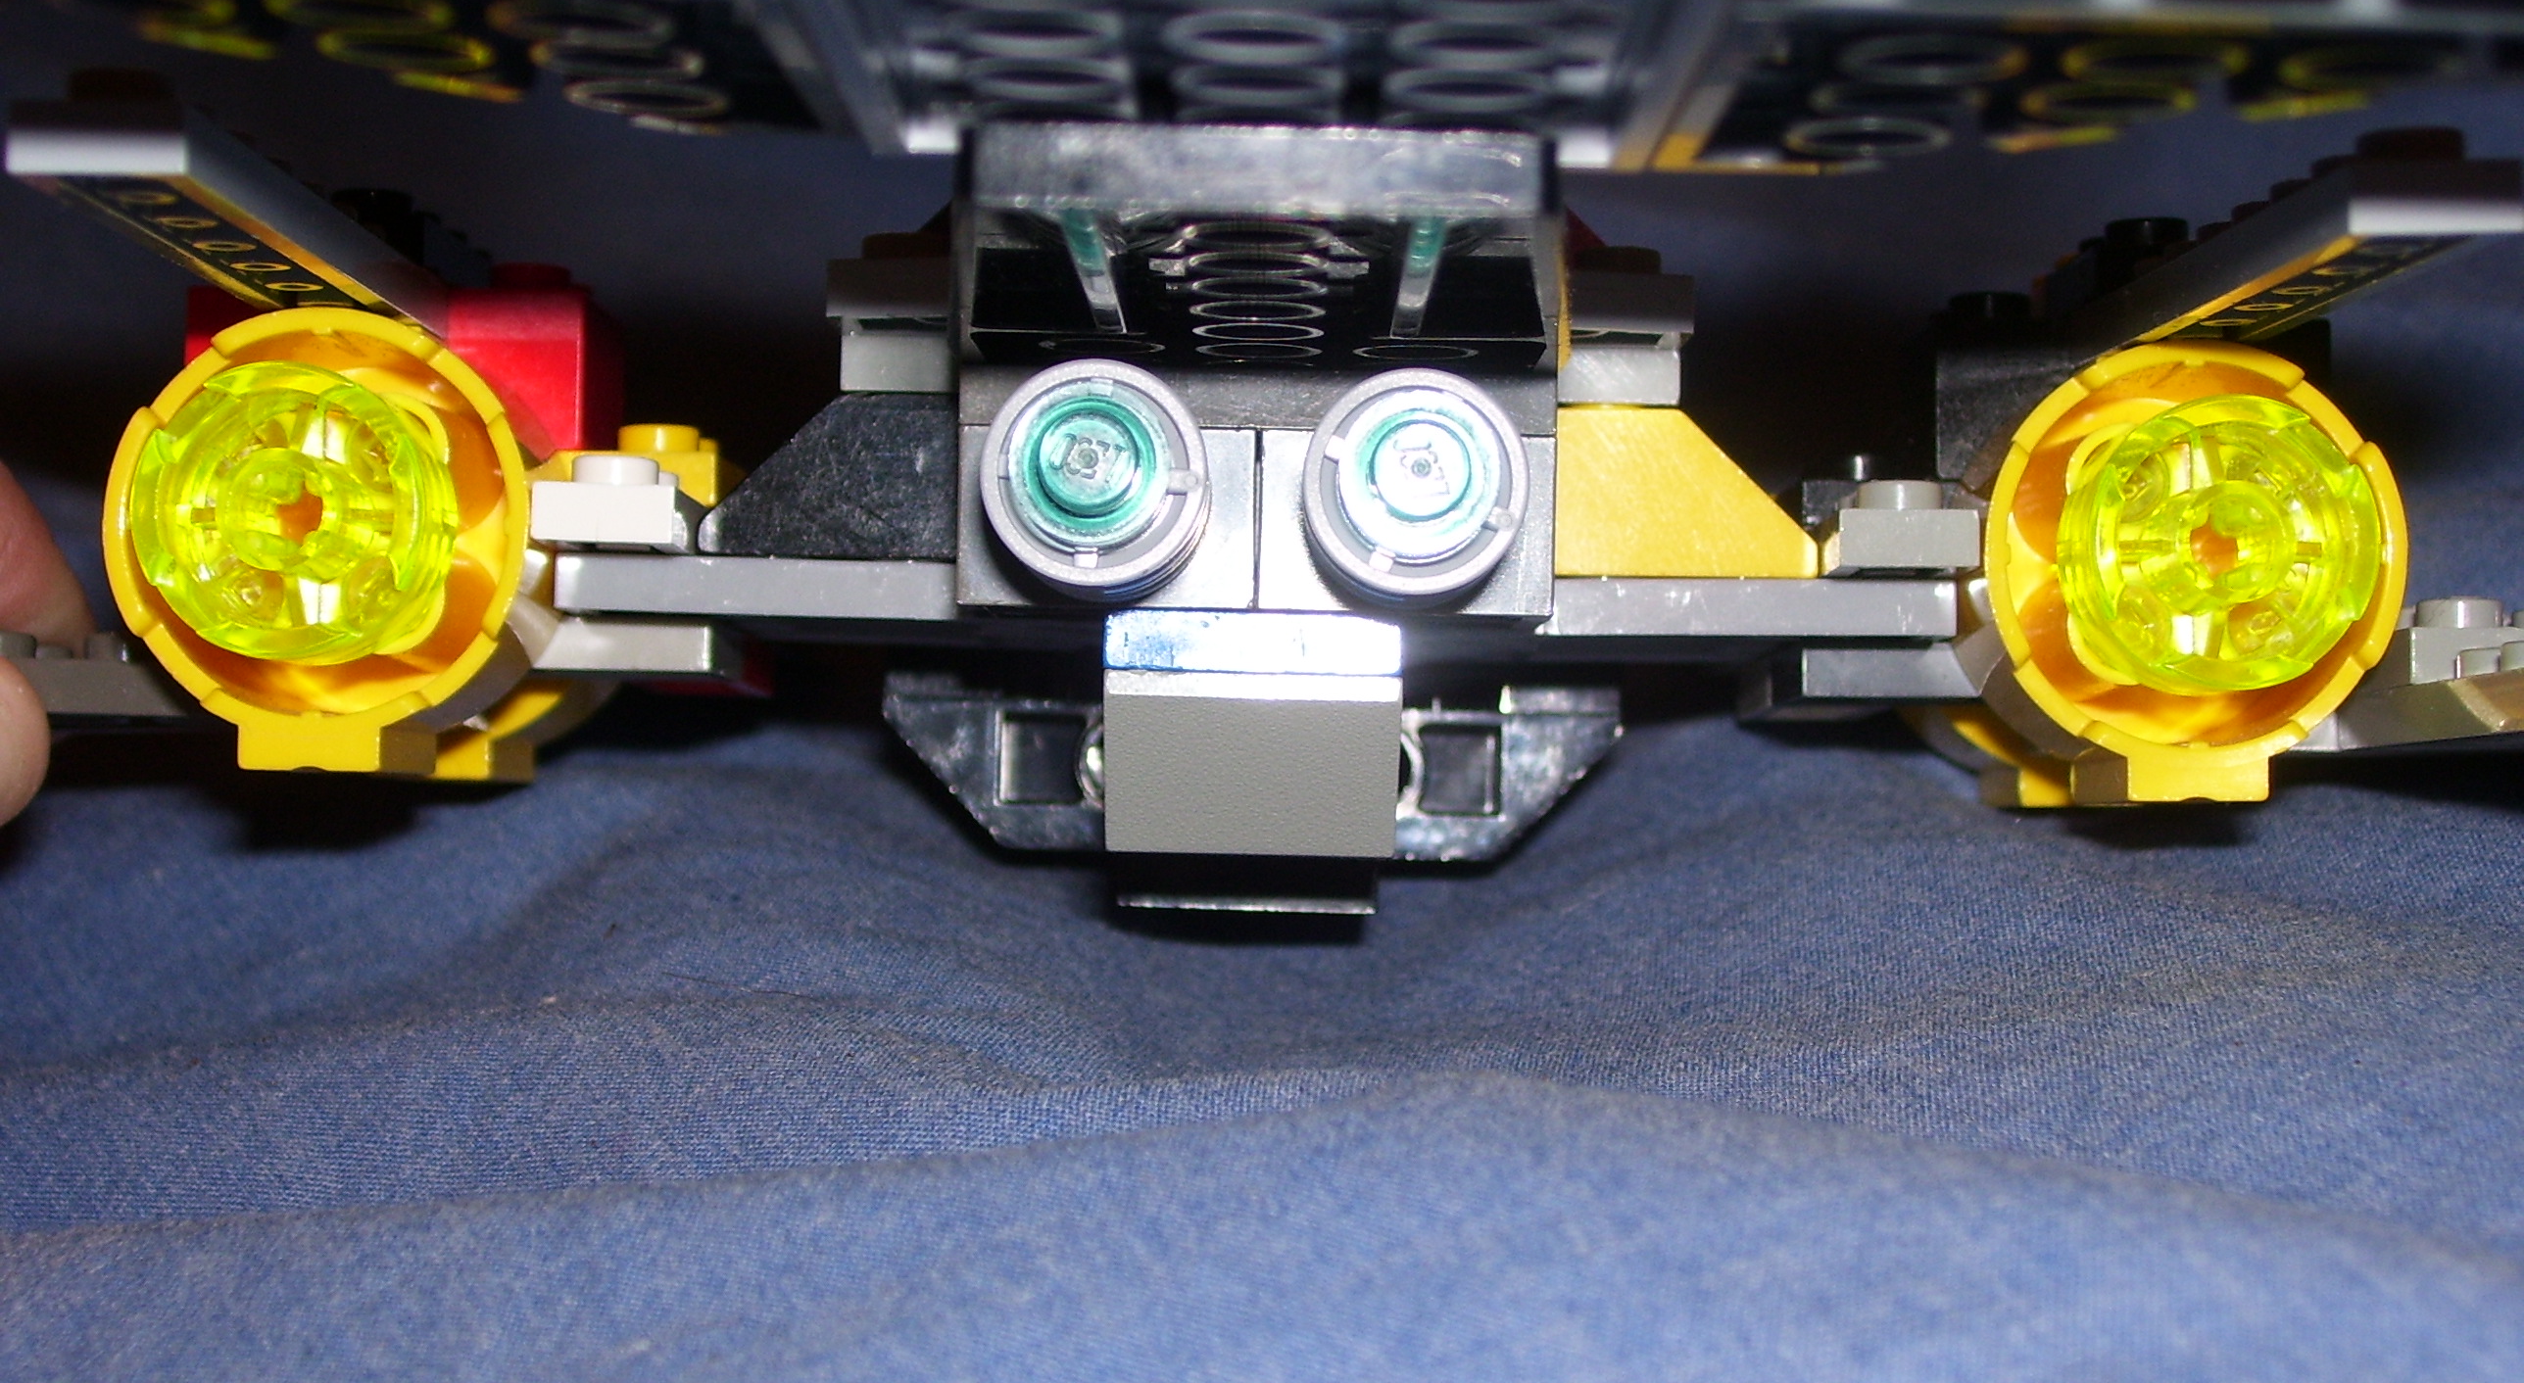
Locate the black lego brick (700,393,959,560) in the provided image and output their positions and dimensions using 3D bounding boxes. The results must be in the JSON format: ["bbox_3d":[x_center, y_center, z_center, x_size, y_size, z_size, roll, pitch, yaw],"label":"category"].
[{"bbox_3d":[-0.024,-0.012,0.246,0.016,0.010,0.010,1,-2,0],"label":"black lego brick"}]

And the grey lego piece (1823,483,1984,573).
[{"bbox_3d":[0.037,-0.009,0.243,0.008,0.005,0.015,1,-2,0],"label":"grey lego piece"}]

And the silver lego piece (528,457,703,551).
[{"bbox_3d":[-0.037,-0.010,0.240,0.008,0.005,0.015,1,-2,0],"label":"silver lego piece"}]

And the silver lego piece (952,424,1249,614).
[{"bbox_3d":[-0.008,-0.009,0.227,0.016,0.010,0.010,1,-2,0],"label":"silver lego piece"}]

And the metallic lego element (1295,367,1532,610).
[{"bbox_3d":[0.008,-0.010,0.213,0.011,0.011,0.013,1,-2,0],"label":"metallic lego element"}]

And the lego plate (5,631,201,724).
[{"bbox_3d":[-0.071,-0.001,0.256,0.016,0.005,0.017,1,-2,0],"label":"lego plate"}]

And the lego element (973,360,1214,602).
[{"bbox_3d":[-0.008,-0.011,0.213,0.011,0.011,0.013,1,-2,0],"label":"lego element"}]

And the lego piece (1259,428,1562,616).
[{"bbox_3d":[0.008,-0.009,0.227,0.016,0.010,0.010,1,-2,0],"label":"lego piece"}]

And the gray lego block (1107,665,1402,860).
[{"bbox_3d":[0.000,0.004,0.229,0.016,0.010,0.016,1,-2,0],"label":"gray lego block"}]

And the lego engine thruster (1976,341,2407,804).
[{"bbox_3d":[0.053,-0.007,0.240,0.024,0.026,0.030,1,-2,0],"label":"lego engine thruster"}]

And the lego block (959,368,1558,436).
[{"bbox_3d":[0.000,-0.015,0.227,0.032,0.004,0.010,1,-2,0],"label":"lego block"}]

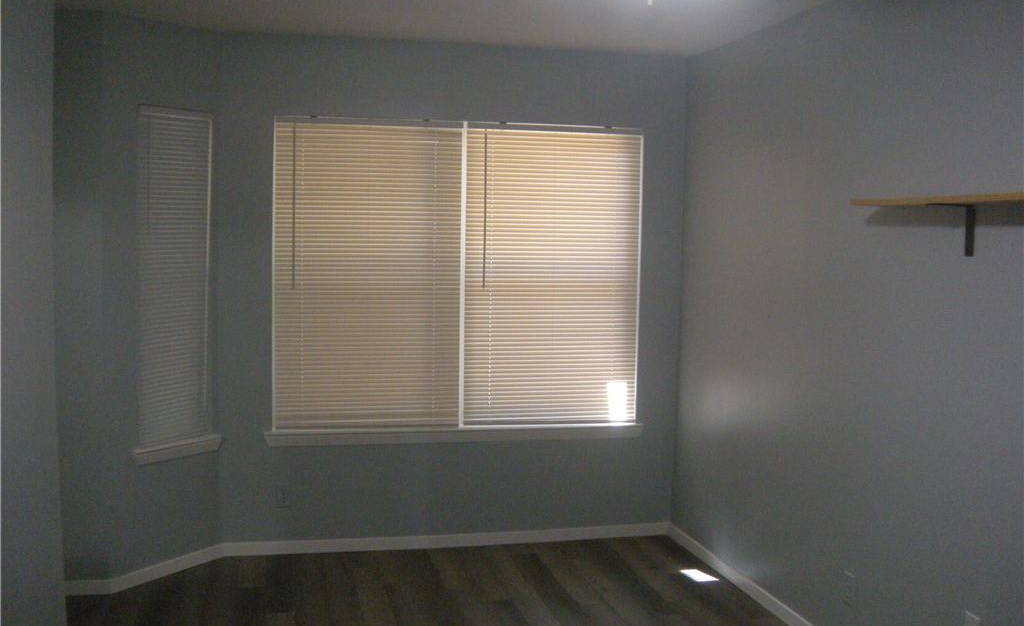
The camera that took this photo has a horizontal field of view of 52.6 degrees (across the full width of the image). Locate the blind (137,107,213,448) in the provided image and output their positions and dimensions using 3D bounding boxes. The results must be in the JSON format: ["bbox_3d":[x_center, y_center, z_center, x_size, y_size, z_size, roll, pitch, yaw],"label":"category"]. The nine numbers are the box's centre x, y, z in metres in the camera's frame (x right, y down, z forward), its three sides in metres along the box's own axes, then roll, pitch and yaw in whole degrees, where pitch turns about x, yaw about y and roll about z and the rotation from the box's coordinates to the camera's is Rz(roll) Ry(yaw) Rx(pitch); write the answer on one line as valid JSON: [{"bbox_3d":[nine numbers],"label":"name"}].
[{"bbox_3d":[-1.487,-0.170,4.561,0.050,1.460,0.415,4,5,32],"label":"blind"}]

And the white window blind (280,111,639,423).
[{"bbox_3d":[-0.240,-0.187,5.031,1.795,1.460,0.050,0,5,-13],"label":"white window blind"}]

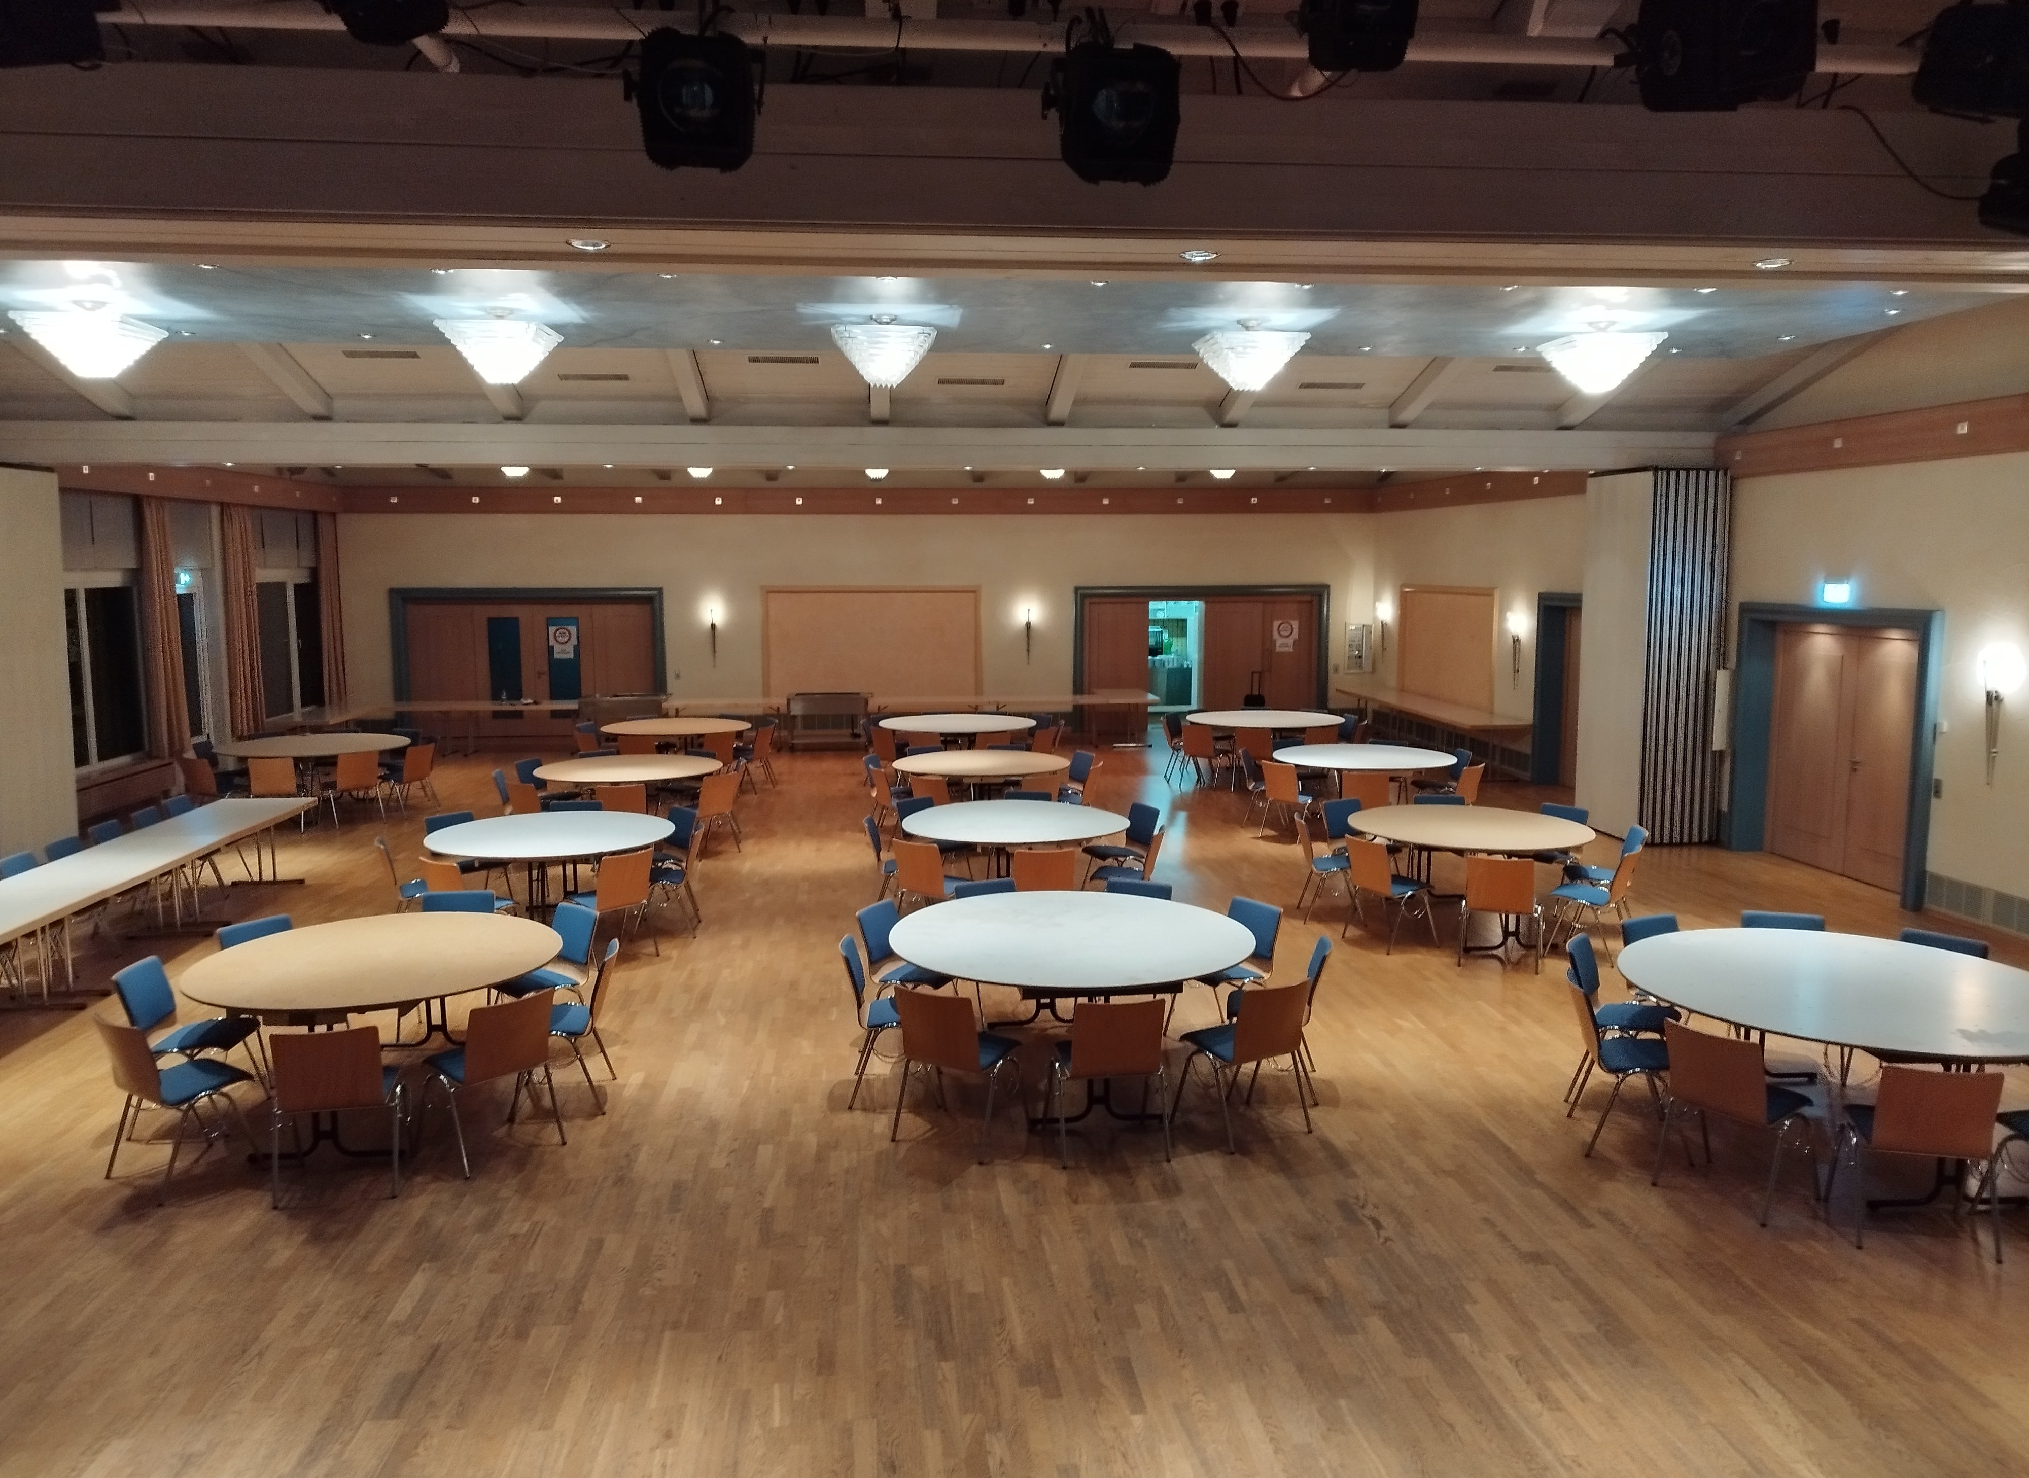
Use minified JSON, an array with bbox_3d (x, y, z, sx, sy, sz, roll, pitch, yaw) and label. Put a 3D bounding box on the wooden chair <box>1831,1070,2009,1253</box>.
[{"bbox_3d":[3.636,1.626,5.705,0.515,0.785,0.520,1,7,13],"label":"wooden chair"}]

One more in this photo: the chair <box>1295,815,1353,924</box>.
[{"bbox_3d":[2.459,1.001,10.974,0.525,0.795,0.515,0,7,4],"label":"chair"}]

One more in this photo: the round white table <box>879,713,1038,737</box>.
[{"bbox_3d":[-0.704,0.182,17.774,1.981,0.754,1.981,0,7,0],"label":"round white table"}]

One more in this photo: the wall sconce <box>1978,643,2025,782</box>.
[{"bbox_3d":[7.178,-0.134,10.264,0.140,0.959,0.200,-1,7,-6],"label":"wall sconce"}]

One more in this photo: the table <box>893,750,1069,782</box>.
[{"bbox_3d":[-0.335,0.615,14.248,1.812,0.761,1.812,0,7,0],"label":"table"}]

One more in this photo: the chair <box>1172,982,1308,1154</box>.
[{"bbox_3d":[1.125,1.529,6.884,0.515,0.795,0.525,-5,9,-31],"label":"chair"}]

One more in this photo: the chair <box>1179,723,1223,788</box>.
[{"bbox_3d":[2.376,0.210,17.146,0.520,0.800,0.530,6,10,42],"label":"chair"}]

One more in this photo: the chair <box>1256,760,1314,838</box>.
[{"bbox_3d":[2.800,0.604,14.048,0.530,0.800,0.520,-6,9,-37],"label":"chair"}]

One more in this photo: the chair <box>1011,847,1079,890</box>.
[{"bbox_3d":[0.203,1.128,10.032,0.520,0.800,0.530,-1,7,-3],"label":"chair"}]

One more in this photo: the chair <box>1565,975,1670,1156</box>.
[{"bbox_3d":[2.933,1.537,6.751,0.525,0.795,0.515,1,7,8],"label":"chair"}]

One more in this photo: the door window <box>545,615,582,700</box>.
[{"bbox_3d":[-7.076,-1.121,22.159,0.481,1.565,0.060,-1,7,-6],"label":"door window"}]

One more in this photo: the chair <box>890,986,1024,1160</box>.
[{"bbox_3d":[-0.237,1.526,6.736,0.515,0.785,0.520,4,8,31],"label":"chair"}]

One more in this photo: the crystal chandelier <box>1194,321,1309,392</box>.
[{"bbox_3d":[1.071,-1.734,6.389,0.435,0.300,0.435,-1,7,-5],"label":"crystal chandelier"}]

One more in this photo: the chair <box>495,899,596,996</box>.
[{"bbox_3d":[-2.688,1.400,8.050,0.515,0.795,0.525,7,10,44],"label":"chair"}]

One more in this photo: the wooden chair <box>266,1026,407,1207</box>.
[{"bbox_3d":[-3.009,1.604,6.284,0.515,0.785,0.520,-2,7,-14],"label":"wooden chair"}]

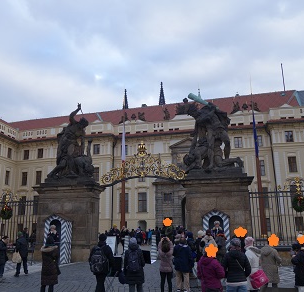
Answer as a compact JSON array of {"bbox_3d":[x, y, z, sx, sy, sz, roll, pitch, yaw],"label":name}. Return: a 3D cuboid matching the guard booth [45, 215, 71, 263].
[{"bbox_3d":[-5.165,5.057,18.574,1.220,2.600,0.800,-4,-14,12],"label":"guard booth"}]

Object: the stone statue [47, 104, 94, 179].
[{"bbox_3d":[-4.946,-0.260,21.114,2.700,4.250,1.700,-4,-14,12],"label":"stone statue"}]

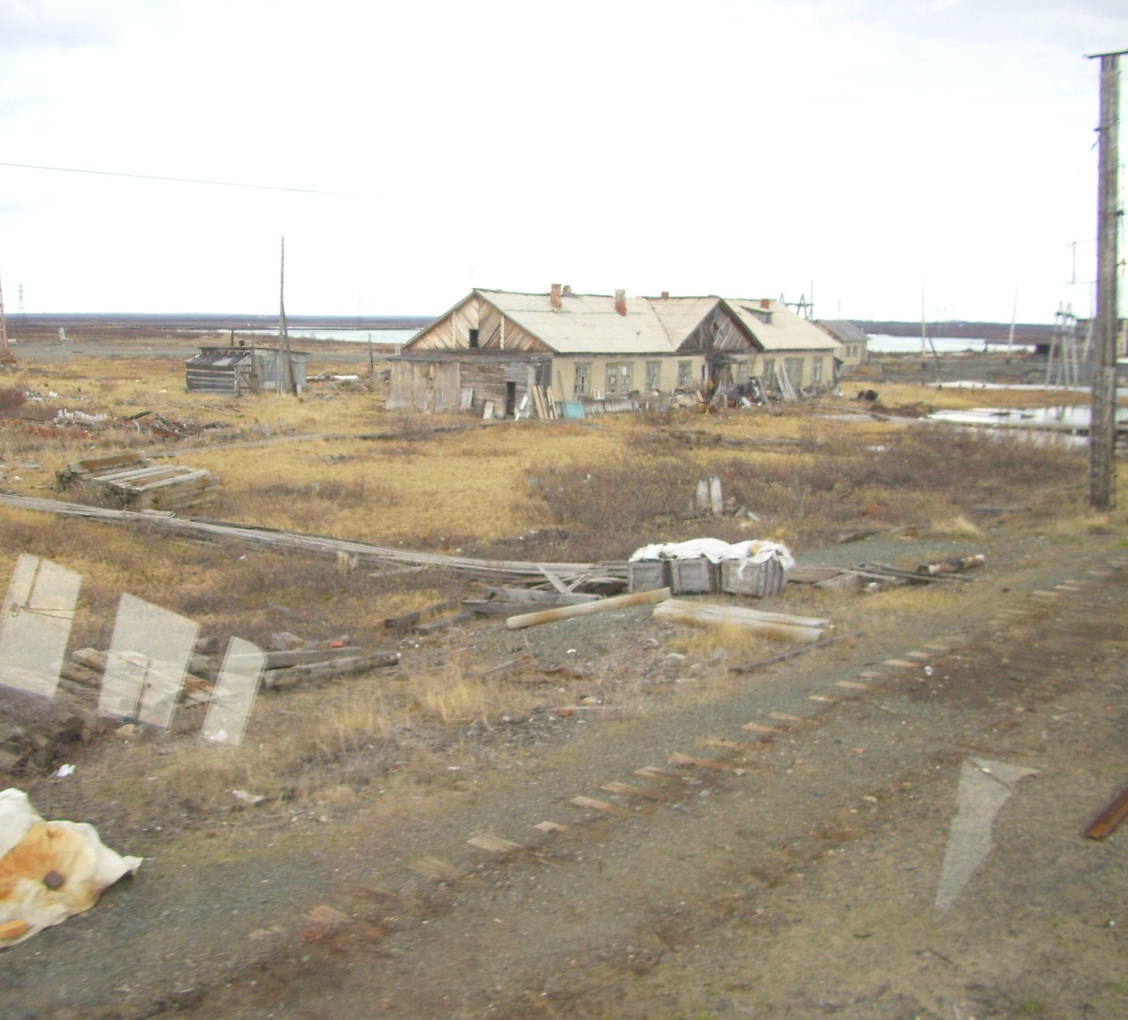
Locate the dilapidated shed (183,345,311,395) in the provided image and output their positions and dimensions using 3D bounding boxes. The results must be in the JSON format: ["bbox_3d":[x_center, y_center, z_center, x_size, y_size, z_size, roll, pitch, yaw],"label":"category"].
[{"bbox_3d":[-18.987,-8.478,79.872,5.600,2.750,4.600,8,11,43],"label":"dilapidated shed"}]

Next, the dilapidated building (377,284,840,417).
[{"bbox_3d":[4.441,-9.219,75.911,9.614,5.984,33.176,6,10,35],"label":"dilapidated building"}]

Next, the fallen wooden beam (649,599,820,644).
[{"bbox_3d":[2.490,1.550,18.989,2.478,0.196,0.562,5,9,30],"label":"fallen wooden beam"}]

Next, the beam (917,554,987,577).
[{"bbox_3d":[6.722,0.946,23.062,0.190,0.190,2.188,9,10,44],"label":"beam"}]

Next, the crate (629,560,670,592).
[{"bbox_3d":[1.411,1.026,21.506,0.594,0.501,0.659,3,8,17],"label":"crate"}]

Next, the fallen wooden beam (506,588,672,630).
[{"bbox_3d":[0.387,1.408,19.449,2.878,0.170,0.170,-8,11,-33],"label":"fallen wooden beam"}]

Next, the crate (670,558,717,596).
[{"bbox_3d":[2.115,1.031,21.458,0.633,0.518,0.659,3,8,17],"label":"crate"}]

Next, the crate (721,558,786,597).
[{"bbox_3d":[3.147,1.054,22.009,0.700,0.540,0.780,8,11,42],"label":"crate"}]

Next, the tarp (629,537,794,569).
[{"bbox_3d":[2.360,0.735,21.474,2.592,0.404,0.765,1,8,6],"label":"tarp"}]

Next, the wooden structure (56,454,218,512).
[{"bbox_3d":[-10.112,-0.586,31.890,2.580,0.666,3.010,4,9,22],"label":"wooden structure"}]

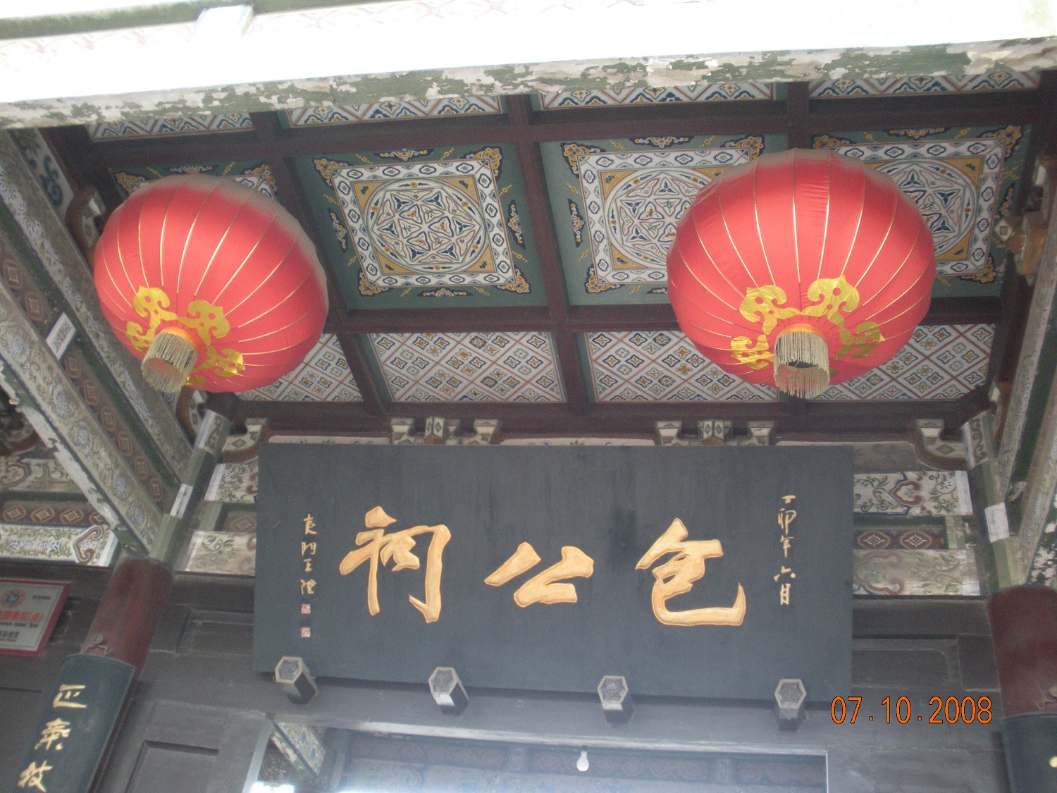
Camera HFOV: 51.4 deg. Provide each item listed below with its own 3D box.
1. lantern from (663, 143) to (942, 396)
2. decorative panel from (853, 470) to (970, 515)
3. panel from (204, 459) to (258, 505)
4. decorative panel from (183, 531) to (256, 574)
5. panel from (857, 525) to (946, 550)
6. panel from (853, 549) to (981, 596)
[{"bbox_3d":[0.959,-0.386,3.906,0.946,0.874,0.946,0,-39,12],"label":"lantern"},{"bbox_3d":[1.927,0.508,5.545,0.549,0.257,0.080,0,-39,12],"label":"decorative panel"},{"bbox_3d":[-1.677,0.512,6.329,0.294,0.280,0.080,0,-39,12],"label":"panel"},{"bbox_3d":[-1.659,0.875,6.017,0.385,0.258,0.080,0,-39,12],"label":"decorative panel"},{"bbox_3d":[1.815,0.713,5.381,0.421,0.124,0.060,0,-39,12],"label":"panel"},{"bbox_3d":[1.845,0.860,5.258,0.556,0.250,0.080,0,-39,12],"label":"panel"}]

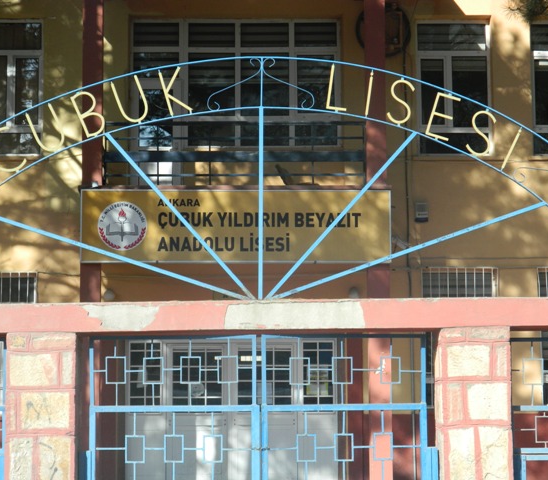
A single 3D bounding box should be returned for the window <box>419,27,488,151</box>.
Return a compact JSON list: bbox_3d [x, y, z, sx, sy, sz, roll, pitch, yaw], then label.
[{"bbox_3d":[2.587,-2.180,22.472,1.056,1.949,0.150,0,-8,-1],"label":"window"}]

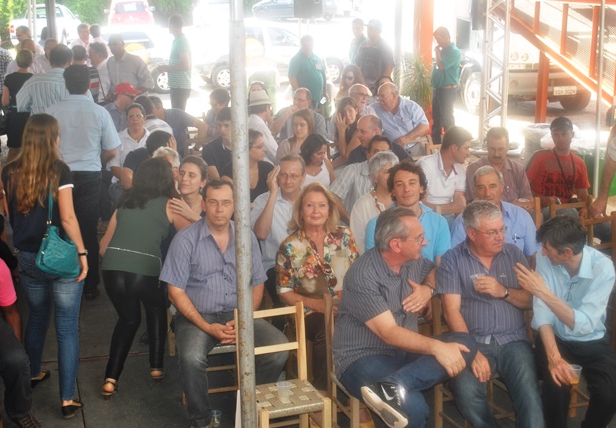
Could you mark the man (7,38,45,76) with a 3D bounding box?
[{"bbox_3d":[-3.434,-1.316,11.522,0.340,1.700,0.500,13,20,43],"label":"man"}]

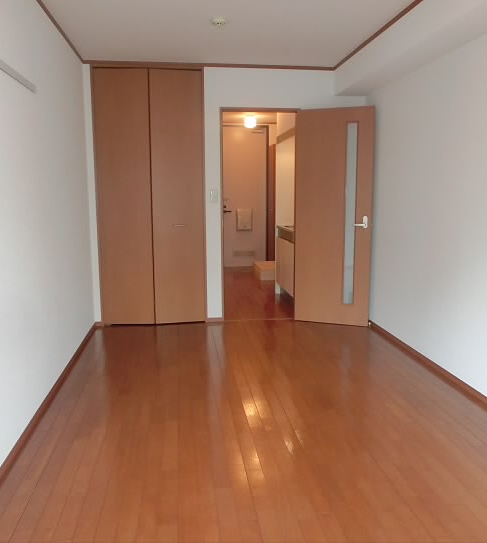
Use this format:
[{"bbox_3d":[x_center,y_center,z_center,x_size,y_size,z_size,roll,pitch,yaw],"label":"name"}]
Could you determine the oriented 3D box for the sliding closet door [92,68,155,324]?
[{"bbox_3d":[-1.090,-0.651,4.659,0.493,2.336,0.040,-1,8,-3],"label":"sliding closet door"}]

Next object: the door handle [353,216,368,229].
[{"bbox_3d":[1.070,-0.445,4.576,0.123,0.114,0.060,3,9,18],"label":"door handle"}]

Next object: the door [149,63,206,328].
[{"bbox_3d":[-0.611,-0.662,4.715,0.479,2.336,0.040,-2,9,-11],"label":"door"}]

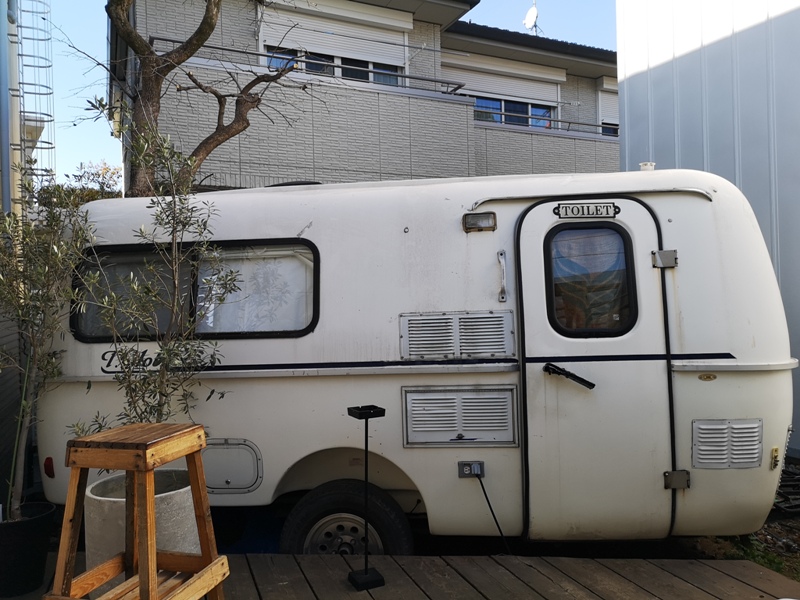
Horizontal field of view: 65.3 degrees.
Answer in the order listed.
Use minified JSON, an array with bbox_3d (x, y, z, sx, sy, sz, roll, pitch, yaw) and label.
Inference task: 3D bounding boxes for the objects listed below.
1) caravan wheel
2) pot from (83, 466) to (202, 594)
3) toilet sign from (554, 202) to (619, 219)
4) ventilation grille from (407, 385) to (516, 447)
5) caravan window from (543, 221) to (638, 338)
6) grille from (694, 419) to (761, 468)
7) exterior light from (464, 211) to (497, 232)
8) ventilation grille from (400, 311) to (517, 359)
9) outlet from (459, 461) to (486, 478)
[{"bbox_3d":[-0.256,1.206,3.050,0.635,0.635,0.200,-1,0,5],"label":"caravan wheel"},{"bbox_3d":[-1.032,0.951,2.531,0.439,0.408,0.439,-1,0,0],"label":"pot"},{"bbox_3d":[0.862,-0.411,2.877,0.297,0.067,0.015,-1,-6,6],"label":"toilet sign"},{"bbox_3d":[0.278,0.535,2.862,0.525,0.280,0.030,-1,-2,6],"label":"ventilation grille"},{"bbox_3d":[0.872,-0.090,2.845,0.398,0.523,0.040,-1,-4,6],"label":"caravan window"},{"bbox_3d":[1.437,0.631,2.739,0.294,0.211,0.025,-1,-1,6],"label":"grille"},{"bbox_3d":[0.373,-0.360,2.902,0.155,0.089,0.060,-1,-5,5],"label":"exterior light"},{"bbox_3d":[0.266,0.168,2.886,0.520,0.215,0.025,-1,-4,6],"label":"ventilation grille"},{"bbox_3d":[0.326,0.772,2.835,0.117,0.075,0.040,-1,0,5],"label":"outlet"}]

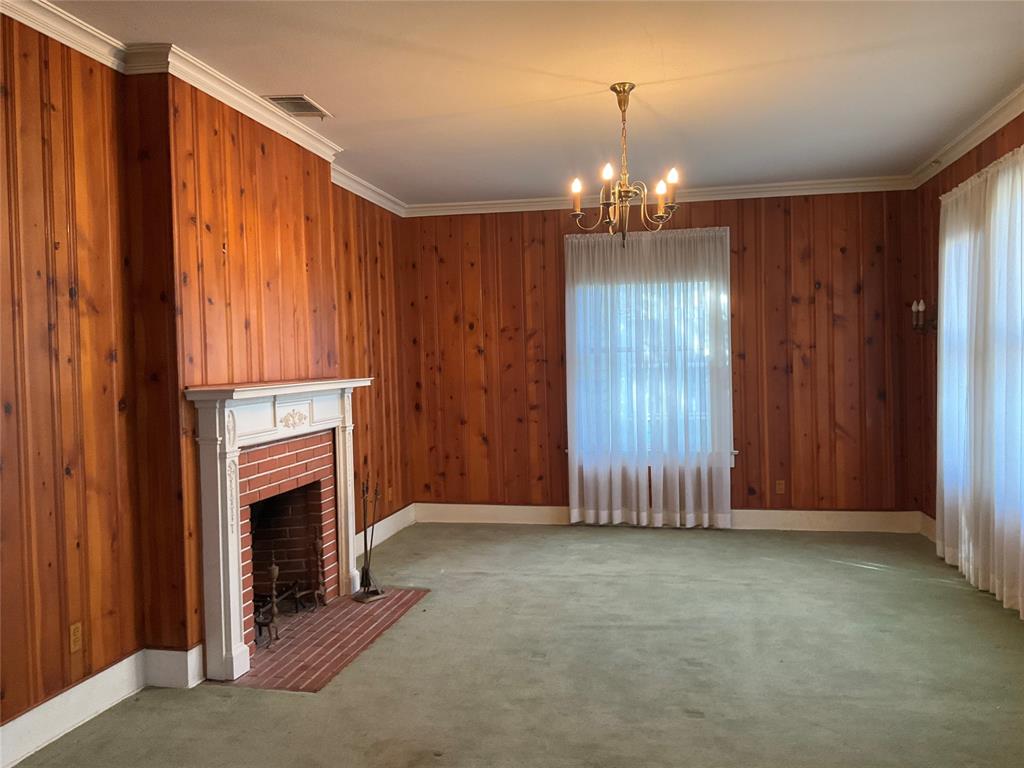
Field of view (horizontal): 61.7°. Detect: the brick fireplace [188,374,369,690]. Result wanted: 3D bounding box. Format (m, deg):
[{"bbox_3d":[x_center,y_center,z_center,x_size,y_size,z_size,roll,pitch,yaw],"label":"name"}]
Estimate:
[{"bbox_3d":[-1.162,0.666,4.680,0.247,1.341,1.746,-1,1,11],"label":"brick fireplace"}]

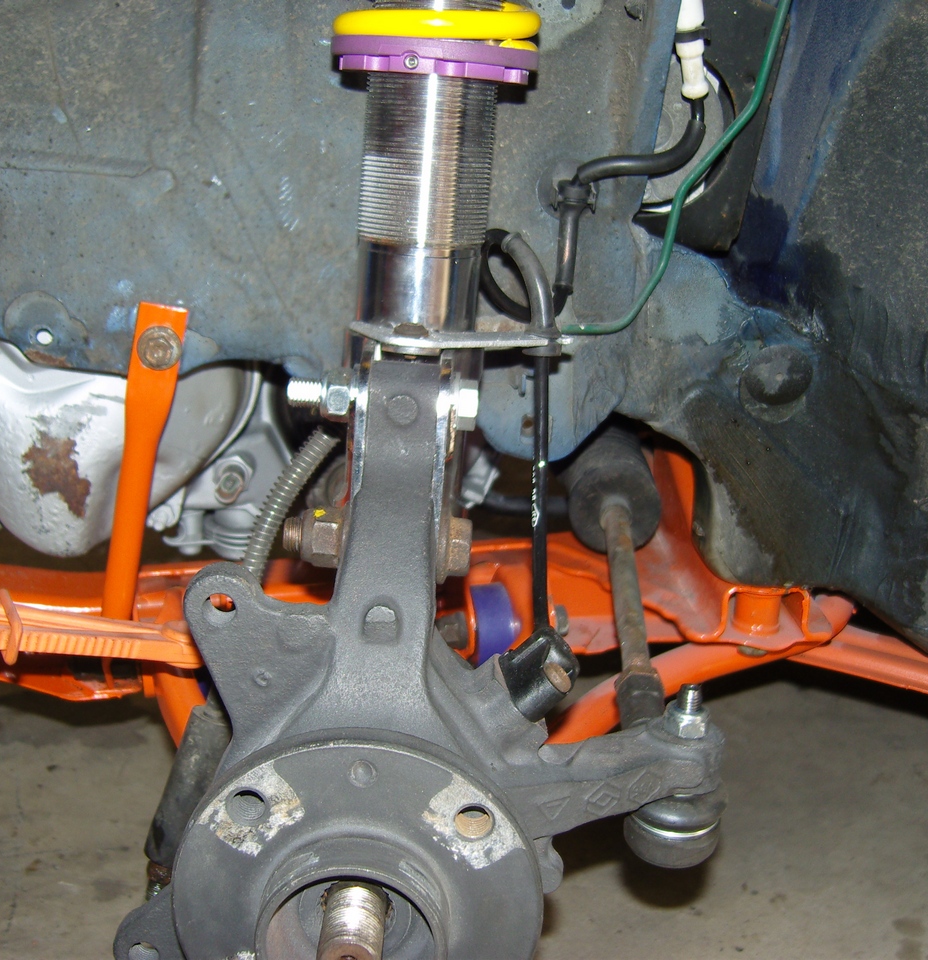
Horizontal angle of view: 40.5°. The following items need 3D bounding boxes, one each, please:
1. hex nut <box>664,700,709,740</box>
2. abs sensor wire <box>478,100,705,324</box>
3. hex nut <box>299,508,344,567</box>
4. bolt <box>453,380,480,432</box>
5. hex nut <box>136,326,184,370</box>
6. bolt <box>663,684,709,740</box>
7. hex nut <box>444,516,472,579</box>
[{"bbox_3d":[0.087,0.094,0.488,0.018,0.010,0.016,8,18,17],"label":"hex nut"},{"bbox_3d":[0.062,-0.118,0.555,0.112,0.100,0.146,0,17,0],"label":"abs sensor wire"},{"bbox_3d":[-0.056,0.023,0.495,0.017,0.024,0.021,5,1,1],"label":"hex nut"},{"bbox_3d":[0.002,-0.029,0.490,0.010,0.020,0.018,5,-12,1],"label":"bolt"},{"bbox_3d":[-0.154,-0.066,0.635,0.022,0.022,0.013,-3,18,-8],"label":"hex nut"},{"bbox_3d":[0.087,0.090,0.486,0.018,0.021,0.016,8,18,17],"label":"bolt"},{"bbox_3d":[-0.002,0.026,0.495,0.011,0.024,0.021,5,-19,1],"label":"hex nut"}]

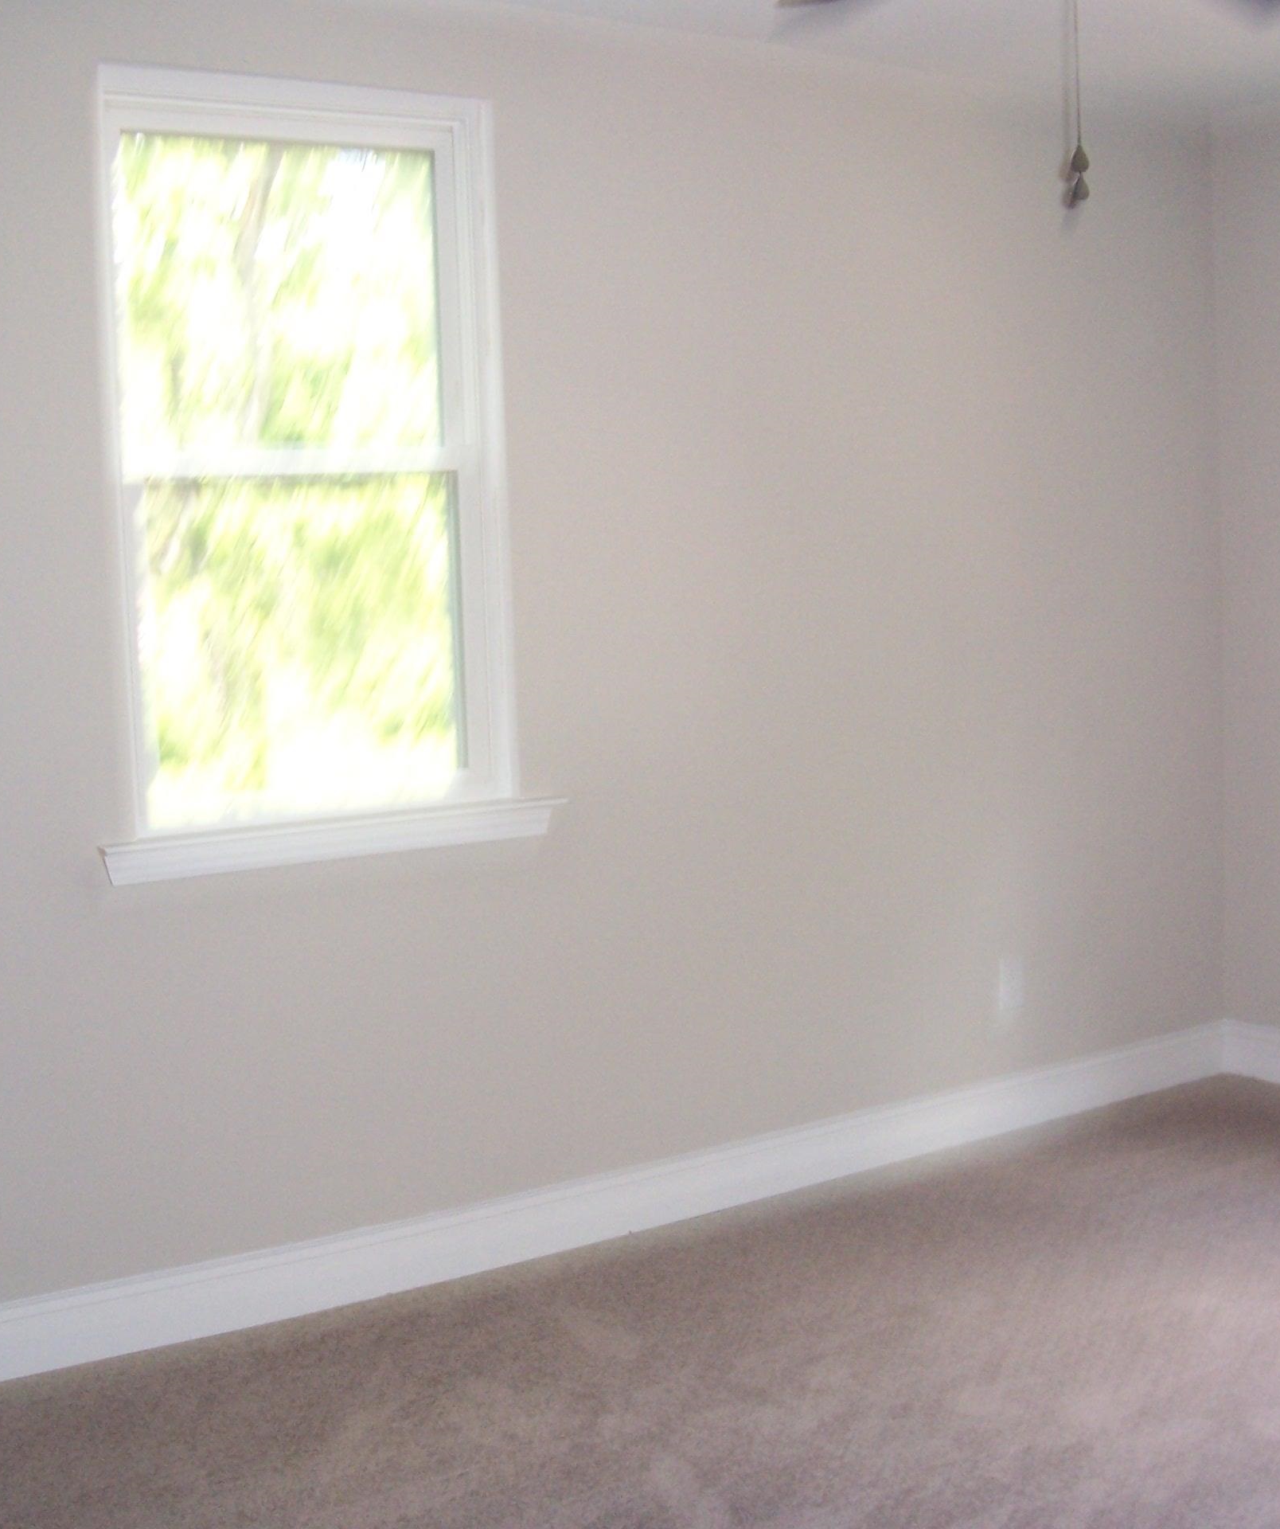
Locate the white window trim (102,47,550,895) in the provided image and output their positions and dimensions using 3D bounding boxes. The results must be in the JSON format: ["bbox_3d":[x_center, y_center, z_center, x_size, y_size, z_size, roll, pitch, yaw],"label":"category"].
[{"bbox_3d":[-0.571,-0.511,3.569,0.914,1.369,0.100,-6,6,-33],"label":"white window trim"}]

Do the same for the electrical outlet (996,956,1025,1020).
[{"bbox_3d":[0.855,0.505,4.602,0.073,0.117,0.010,-6,6,-33],"label":"electrical outlet"}]

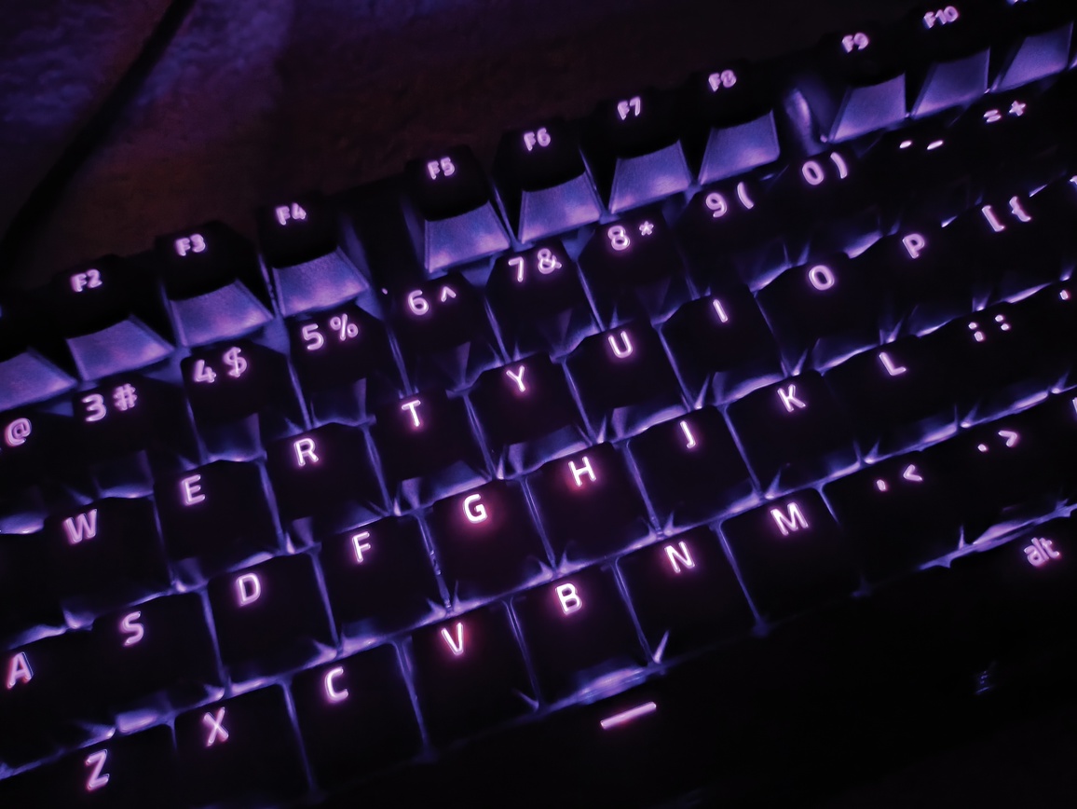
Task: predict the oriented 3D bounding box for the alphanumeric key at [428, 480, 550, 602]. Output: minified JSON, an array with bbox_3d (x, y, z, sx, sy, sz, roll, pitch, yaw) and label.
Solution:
[{"bbox_3d":[-0.009,0.022,0.130,0.018,0.008,0.018,-19,72,-5],"label":"alphanumeric key"}]

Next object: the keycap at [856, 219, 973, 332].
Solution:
[{"bbox_3d":[0.070,-0.023,0.144,0.018,0.010,0.018,-19,73,-5],"label":"keycap"}]

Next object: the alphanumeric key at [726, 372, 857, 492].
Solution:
[{"bbox_3d":[0.045,0.005,0.135,0.018,0.009,0.018,-19,73,-5],"label":"alphanumeric key"}]

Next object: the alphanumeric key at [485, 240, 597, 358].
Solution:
[{"bbox_3d":[0.001,-0.020,0.143,0.018,0.011,0.018,-19,73,-5],"label":"alphanumeric key"}]

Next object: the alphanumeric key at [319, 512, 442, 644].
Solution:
[{"bbox_3d":[-0.027,0.029,0.129,0.018,0.009,0.018,-19,73,-5],"label":"alphanumeric key"}]

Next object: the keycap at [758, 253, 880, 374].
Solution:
[{"bbox_3d":[0.052,-0.017,0.142,0.018,0.010,0.018,-19,73,-5],"label":"keycap"}]

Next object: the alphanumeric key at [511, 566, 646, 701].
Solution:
[{"bbox_3d":[0.006,0.036,0.125,0.018,0.009,0.018,-19,72,-6],"label":"alphanumeric key"}]

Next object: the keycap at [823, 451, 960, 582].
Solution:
[{"bbox_3d":[0.060,0.018,0.131,0.018,0.009,0.018,-19,73,-5],"label":"keycap"}]

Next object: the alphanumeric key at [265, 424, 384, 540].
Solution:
[{"bbox_3d":[-0.038,0.013,0.134,0.018,0.009,0.018,-19,73,-5],"label":"alphanumeric key"}]

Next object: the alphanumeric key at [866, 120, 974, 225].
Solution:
[{"bbox_3d":[0.072,-0.045,0.150,0.018,0.011,0.018,-19,72,-6],"label":"alphanumeric key"}]

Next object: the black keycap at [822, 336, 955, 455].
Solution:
[{"bbox_3d":[0.063,-0.002,0.137,0.018,0.008,0.018,-19,72,-5],"label":"black keycap"}]

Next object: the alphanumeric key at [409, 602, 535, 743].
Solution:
[{"bbox_3d":[-0.012,0.042,0.125,0.018,0.009,0.018,-19,73,-5],"label":"alphanumeric key"}]

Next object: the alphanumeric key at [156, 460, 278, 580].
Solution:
[{"bbox_3d":[-0.056,0.020,0.132,0.018,0.010,0.018,-19,73,-5],"label":"alphanumeric key"}]

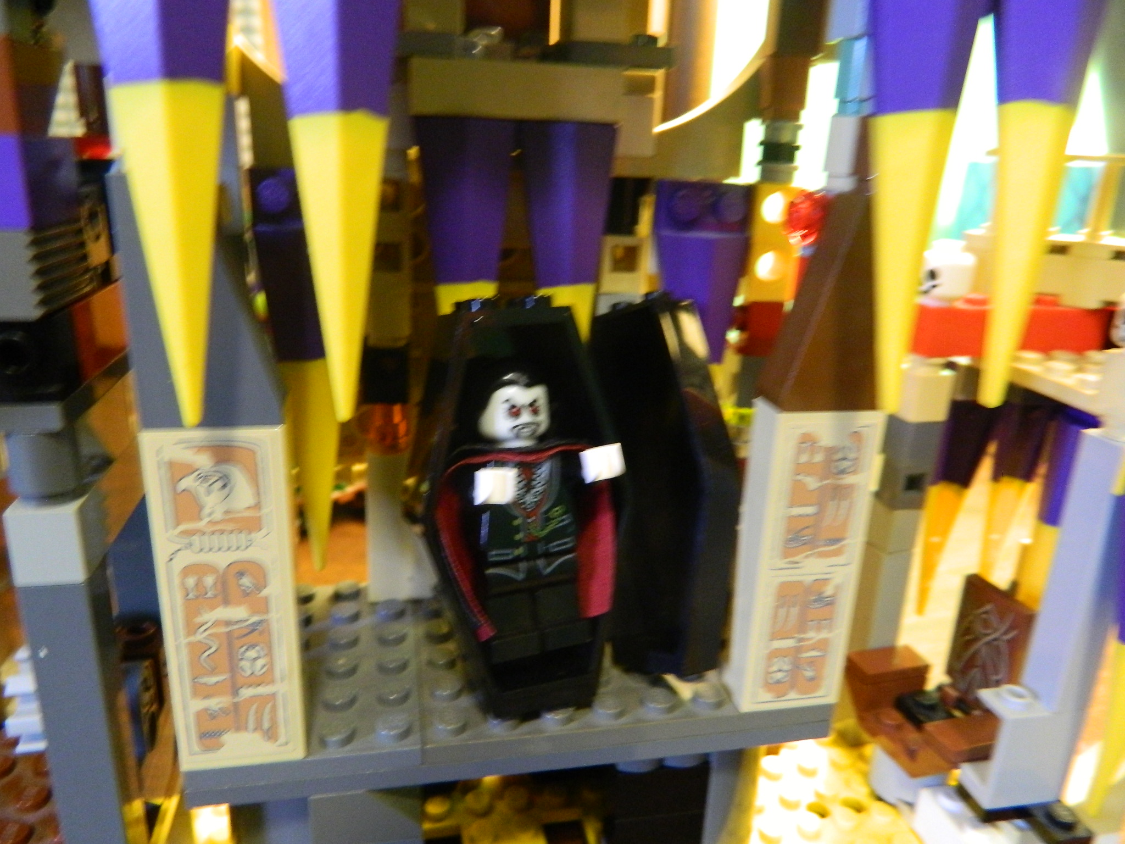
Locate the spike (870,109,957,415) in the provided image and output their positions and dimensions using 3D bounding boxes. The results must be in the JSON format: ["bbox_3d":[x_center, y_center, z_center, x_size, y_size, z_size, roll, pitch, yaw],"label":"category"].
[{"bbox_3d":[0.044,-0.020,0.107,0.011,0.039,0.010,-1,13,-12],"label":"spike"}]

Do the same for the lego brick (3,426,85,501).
[{"bbox_3d":[-0.064,0.005,0.100,0.008,0.010,0.008,-2,18,-12],"label":"lego brick"}]

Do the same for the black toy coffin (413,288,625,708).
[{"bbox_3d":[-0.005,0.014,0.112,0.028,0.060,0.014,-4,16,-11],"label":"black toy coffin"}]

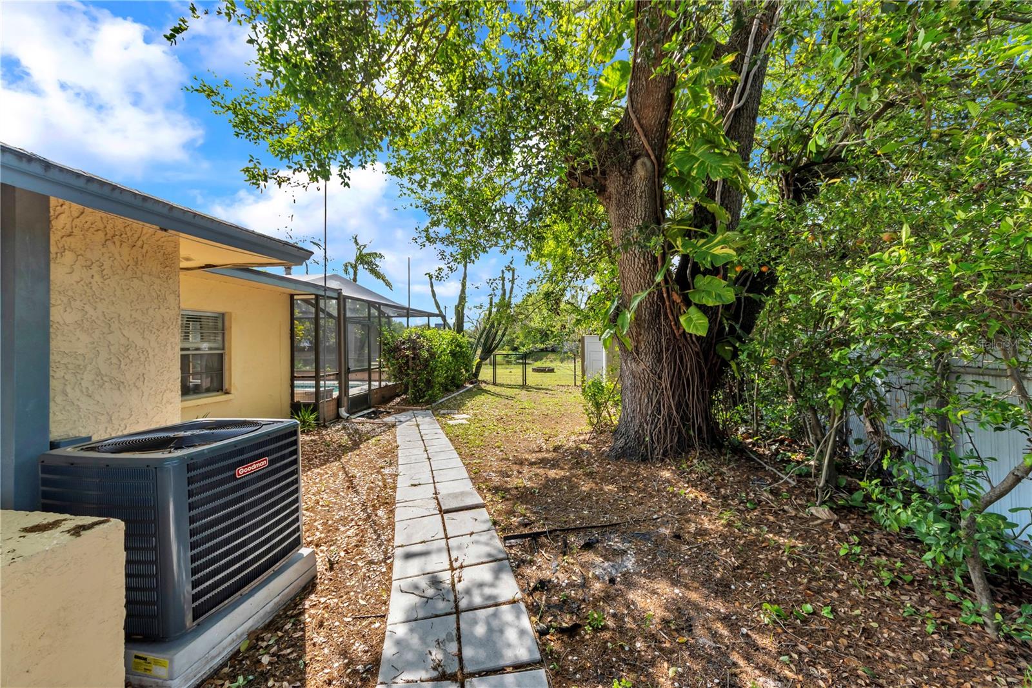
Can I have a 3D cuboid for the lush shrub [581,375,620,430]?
[{"bbox_3d":[1.600,1.060,6.300,0.850,1.030,0.800,0,0,0],"label":"lush shrub"}]

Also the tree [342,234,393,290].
[{"bbox_3d":[-7.800,-2.100,18.000,2.800,7.300,2.700,0,0,0],"label":"tree"}]

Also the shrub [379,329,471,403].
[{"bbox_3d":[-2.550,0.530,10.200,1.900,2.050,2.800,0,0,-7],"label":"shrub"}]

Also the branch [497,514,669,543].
[{"bbox_3d":[0.640,1.550,2.960,1.520,0.050,0.080,0,0,-15],"label":"branch"}]

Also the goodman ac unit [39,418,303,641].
[{"bbox_3d":[-1.840,0.930,1.960,0.750,0.800,0.750,0,0,8],"label":"goodman ac unit"}]

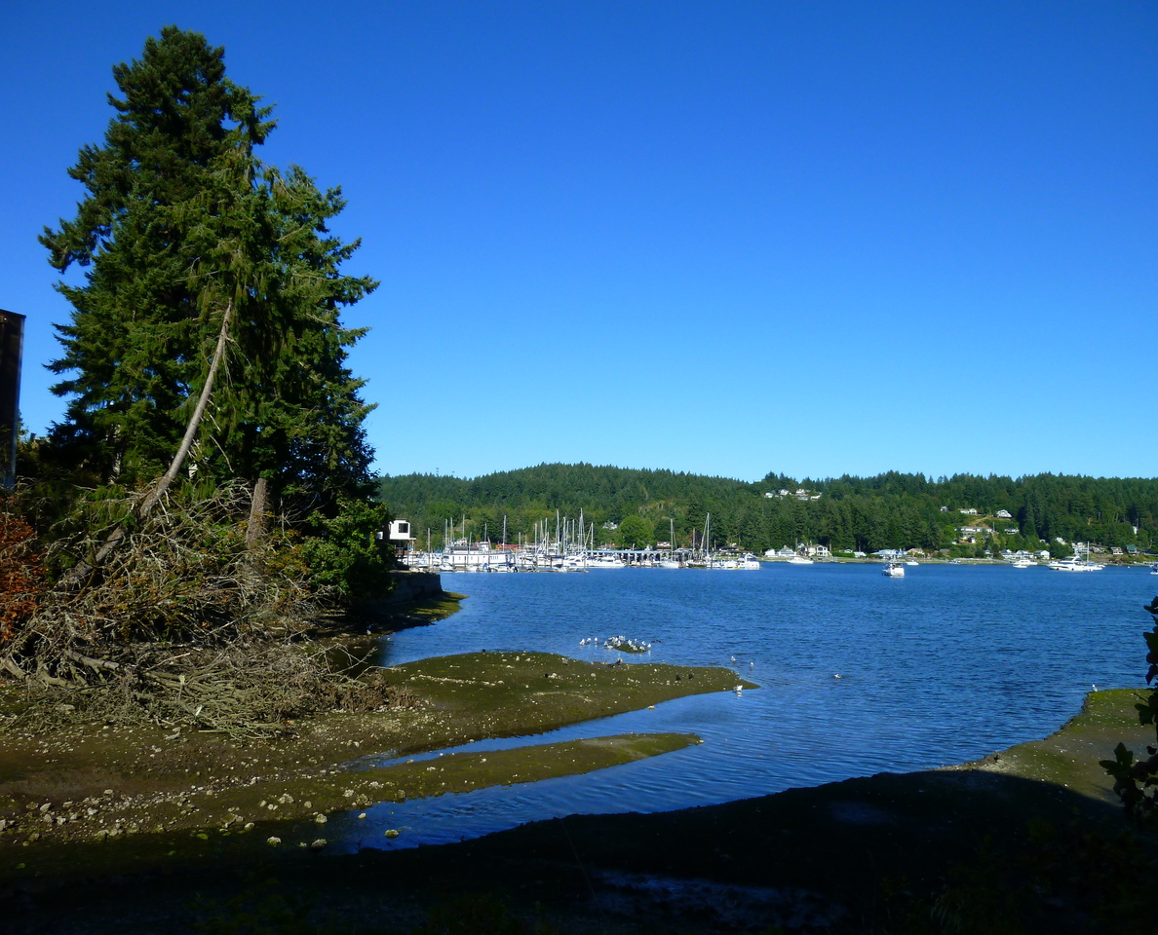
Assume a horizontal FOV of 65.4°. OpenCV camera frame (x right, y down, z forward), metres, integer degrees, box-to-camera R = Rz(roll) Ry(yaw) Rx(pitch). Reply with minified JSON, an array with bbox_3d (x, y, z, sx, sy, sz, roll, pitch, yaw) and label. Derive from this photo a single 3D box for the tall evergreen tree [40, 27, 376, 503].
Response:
[{"bbox_3d":[-21.200,-10.000,51.500,19.000,32.000,16.500,0,-6,0],"label":"tall evergreen tree"}]

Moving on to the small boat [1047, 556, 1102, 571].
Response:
[{"bbox_3d":[177.700,34.800,325.000,15.200,5.600,4.500,-2,-6,23],"label":"small boat"}]

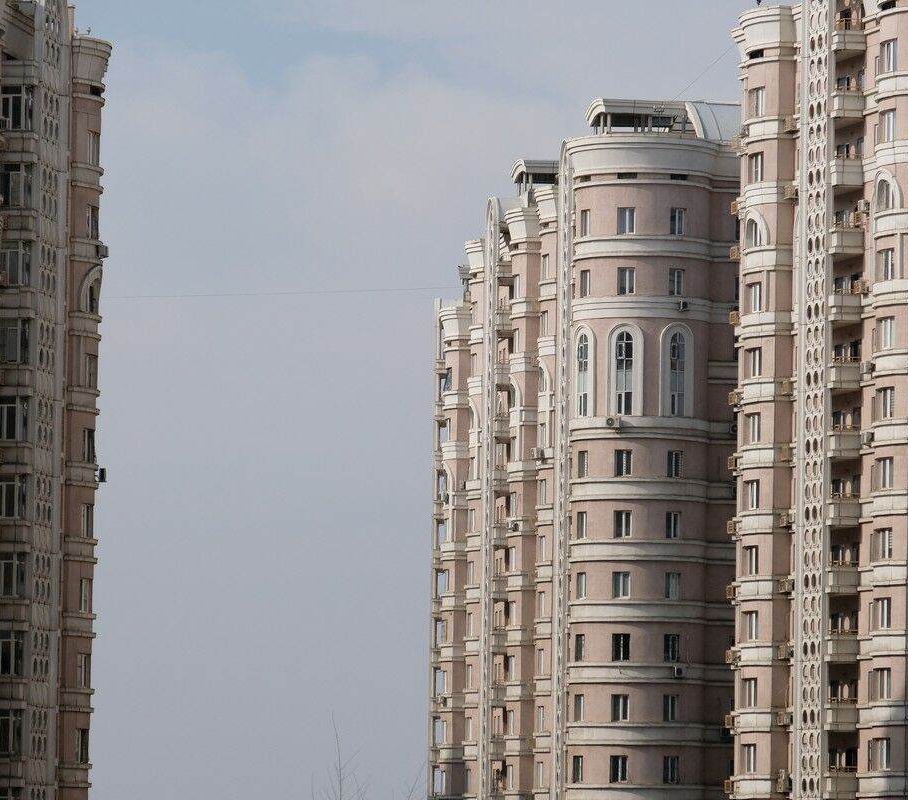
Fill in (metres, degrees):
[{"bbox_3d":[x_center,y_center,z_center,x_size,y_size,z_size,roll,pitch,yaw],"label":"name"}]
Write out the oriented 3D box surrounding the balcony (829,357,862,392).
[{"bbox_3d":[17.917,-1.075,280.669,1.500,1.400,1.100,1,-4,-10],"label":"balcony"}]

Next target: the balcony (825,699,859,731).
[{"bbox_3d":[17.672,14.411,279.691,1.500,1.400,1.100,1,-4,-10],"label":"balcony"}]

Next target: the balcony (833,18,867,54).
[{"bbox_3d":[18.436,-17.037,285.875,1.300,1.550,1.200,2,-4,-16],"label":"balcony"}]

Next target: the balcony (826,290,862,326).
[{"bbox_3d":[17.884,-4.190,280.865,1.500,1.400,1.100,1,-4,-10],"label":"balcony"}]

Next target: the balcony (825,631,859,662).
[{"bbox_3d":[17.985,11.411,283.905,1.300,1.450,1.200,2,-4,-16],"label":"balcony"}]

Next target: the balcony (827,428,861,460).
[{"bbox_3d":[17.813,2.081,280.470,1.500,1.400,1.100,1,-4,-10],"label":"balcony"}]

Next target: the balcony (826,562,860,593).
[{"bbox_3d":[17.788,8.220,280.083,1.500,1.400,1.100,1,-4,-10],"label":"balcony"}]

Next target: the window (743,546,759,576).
[{"bbox_3d":[14.189,7.728,293.483,0.250,1.420,1.750,2,-4,-19],"label":"window"}]

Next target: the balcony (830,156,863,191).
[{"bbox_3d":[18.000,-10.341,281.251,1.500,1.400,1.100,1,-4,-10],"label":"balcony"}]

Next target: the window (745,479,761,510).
[{"bbox_3d":[13.920,4.407,286.000,0.220,1.420,1.350,3,-4,-28],"label":"window"}]

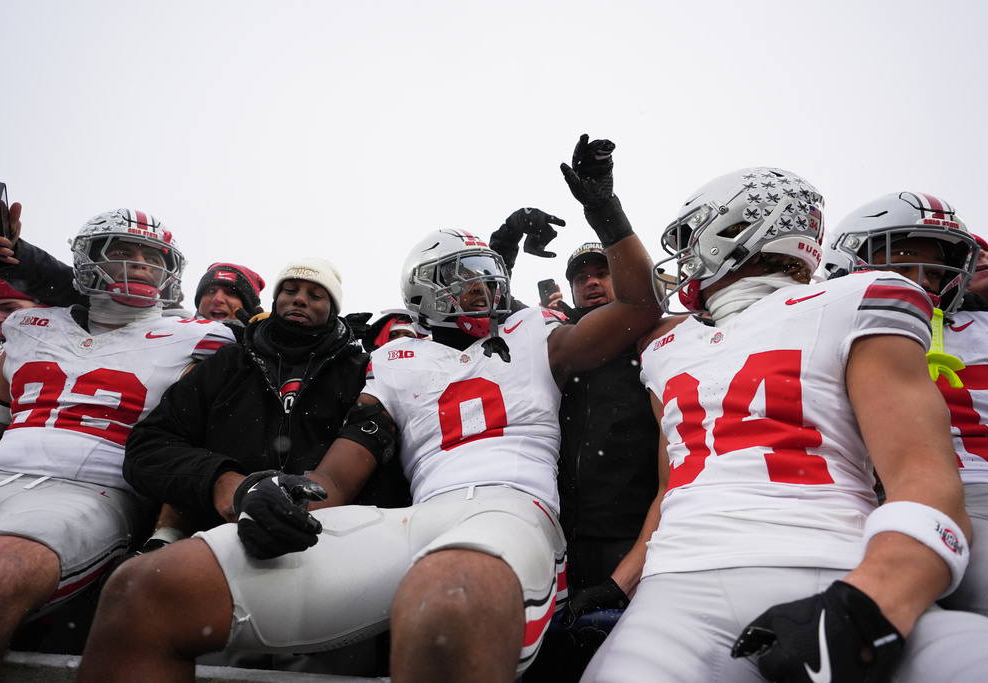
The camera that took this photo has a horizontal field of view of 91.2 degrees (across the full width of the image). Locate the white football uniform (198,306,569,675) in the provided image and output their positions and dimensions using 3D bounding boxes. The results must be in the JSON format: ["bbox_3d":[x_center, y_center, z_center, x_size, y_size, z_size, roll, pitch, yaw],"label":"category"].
[{"bbox_3d":[-0.150,0.230,1.020,0.680,0.740,0.580,-2,-18,5],"label":"white football uniform"}]

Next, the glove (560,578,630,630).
[{"bbox_3d":[0.233,0.614,1.120,0.180,0.110,0.110,5,-19,-14],"label":"glove"}]

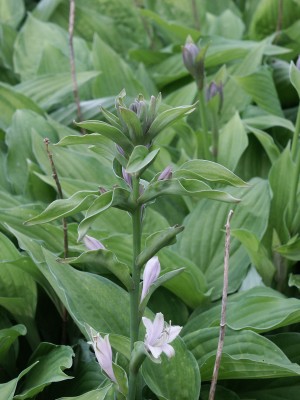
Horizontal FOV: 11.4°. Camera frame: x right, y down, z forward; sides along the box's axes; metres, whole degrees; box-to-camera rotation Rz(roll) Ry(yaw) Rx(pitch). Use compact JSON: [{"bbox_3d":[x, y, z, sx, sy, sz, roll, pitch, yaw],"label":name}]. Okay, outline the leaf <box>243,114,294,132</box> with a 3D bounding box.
[{"bbox_3d":[0.133,-0.086,1.680,0.062,0.020,0.040,11,24,12],"label":"leaf"}]

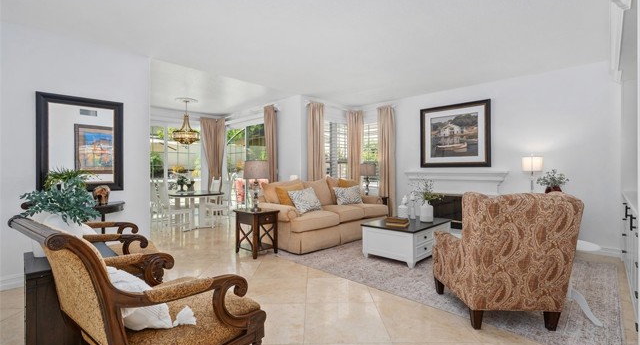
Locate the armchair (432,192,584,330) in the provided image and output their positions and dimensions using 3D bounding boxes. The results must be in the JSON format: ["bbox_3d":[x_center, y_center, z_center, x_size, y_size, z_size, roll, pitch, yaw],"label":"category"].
[{"bbox_3d":[1.470,0.670,2.390,0.720,1.040,0.920,0,0,-1],"label":"armchair"}]

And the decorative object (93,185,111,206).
[{"bbox_3d":[-2.580,0.267,3.370,0.165,0.230,0.150,0,0,-44],"label":"decorative object"}]

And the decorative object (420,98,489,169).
[{"bbox_3d":[2.500,-0.685,5.350,1.235,1.180,0.050,0,0,42],"label":"decorative object"}]

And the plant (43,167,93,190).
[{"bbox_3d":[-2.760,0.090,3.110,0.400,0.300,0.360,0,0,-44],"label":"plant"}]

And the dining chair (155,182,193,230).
[{"bbox_3d":[-2.980,0.690,5.820,0.520,1.000,0.460,0,0,-45],"label":"dining chair"}]

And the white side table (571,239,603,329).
[{"bbox_3d":[1.985,0.870,2.265,0.400,0.600,0.400,0,0,-44],"label":"white side table"}]

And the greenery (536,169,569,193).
[{"bbox_3d":[3.360,0.140,4.120,0.350,0.370,0.350,0,0,38],"label":"greenery"}]

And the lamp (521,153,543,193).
[{"bbox_3d":[3.260,0.073,4.350,0.280,0.710,0.280,0,0,42],"label":"lamp"}]

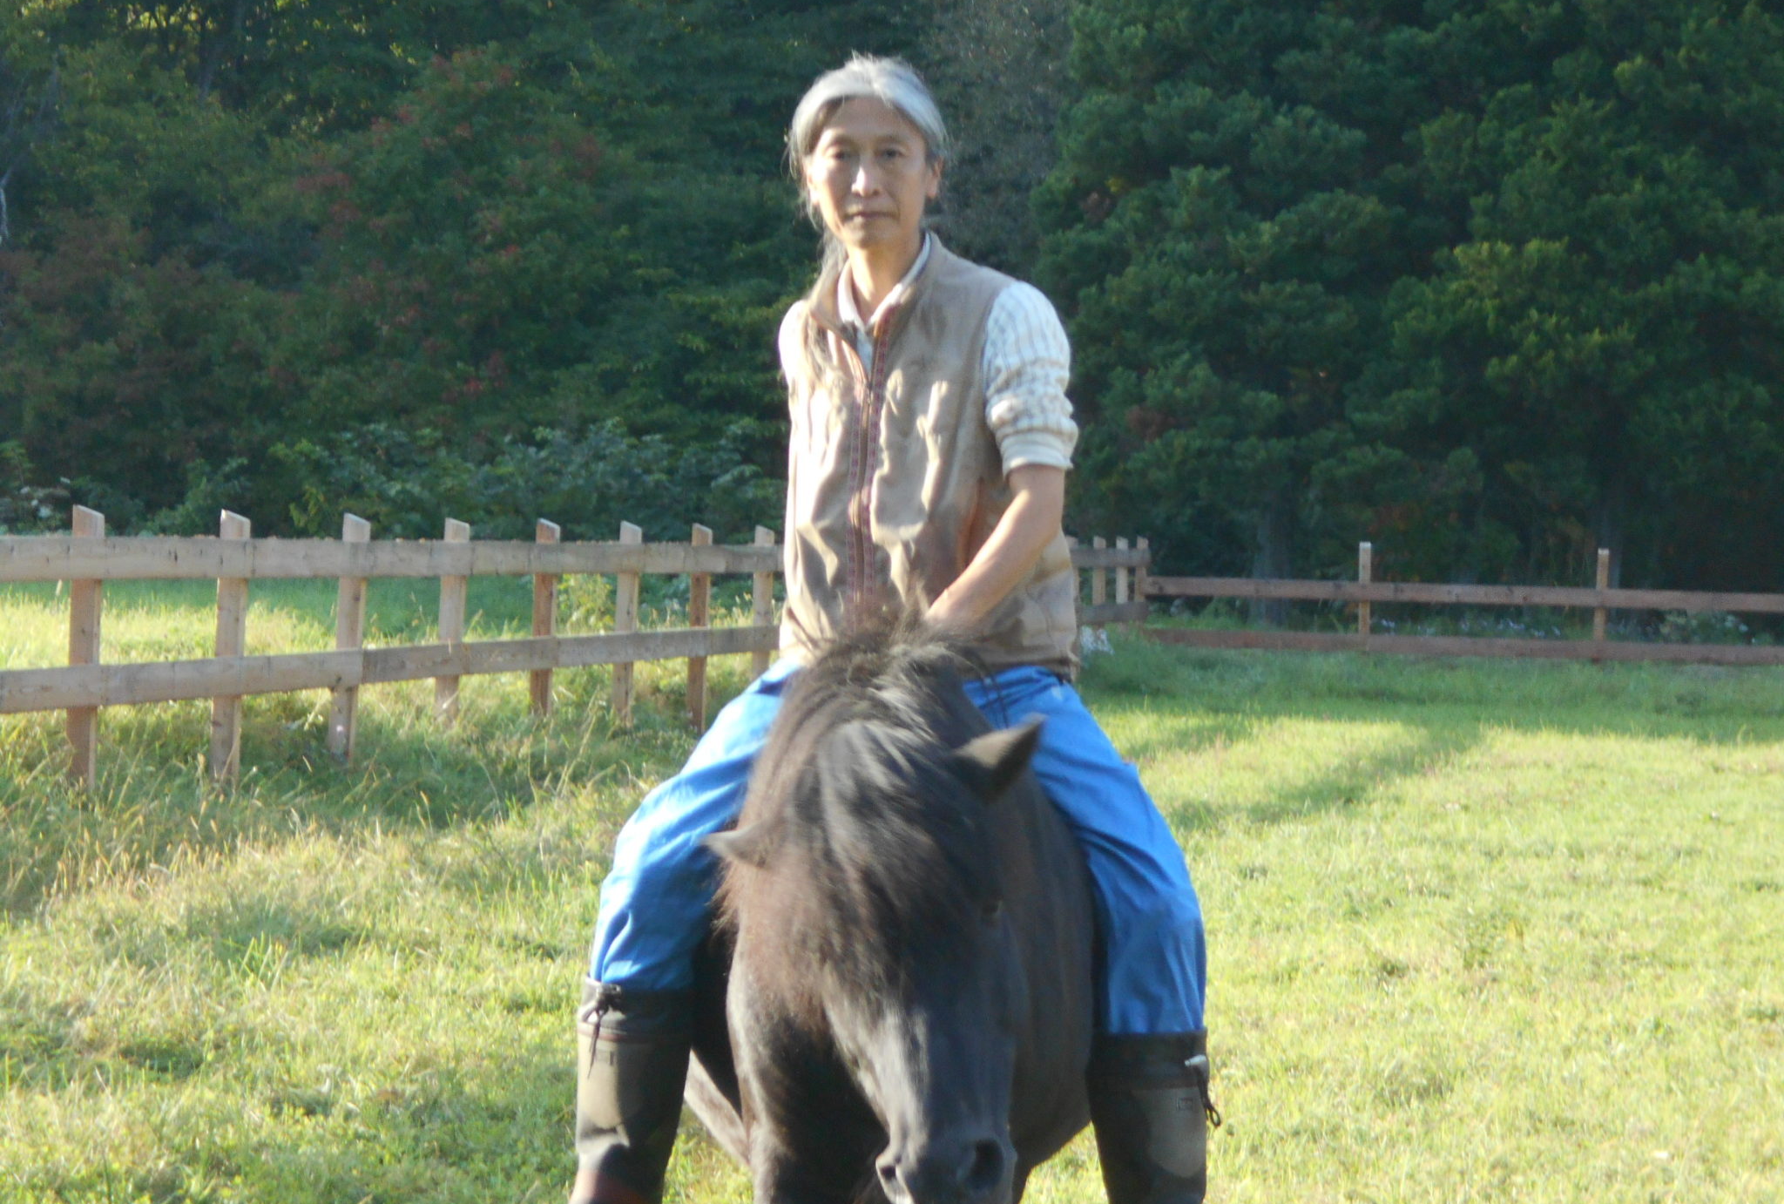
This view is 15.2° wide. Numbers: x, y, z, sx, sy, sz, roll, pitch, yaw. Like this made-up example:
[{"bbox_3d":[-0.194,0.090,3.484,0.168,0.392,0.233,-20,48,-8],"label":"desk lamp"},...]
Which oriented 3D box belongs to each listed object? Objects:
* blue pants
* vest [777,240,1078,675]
[{"bbox_3d":[0.035,0.300,8.580,0.790,0.510,0.500,0,0,15],"label":"blue pants"},{"bbox_3d":[0.048,-0.186,8.670,0.410,0.580,0.280,0,0,27],"label":"vest"}]

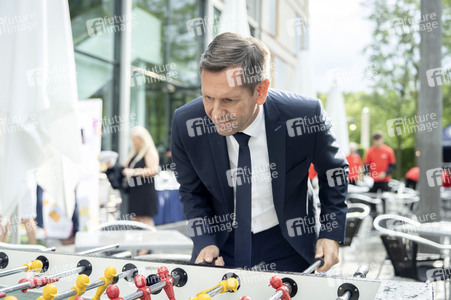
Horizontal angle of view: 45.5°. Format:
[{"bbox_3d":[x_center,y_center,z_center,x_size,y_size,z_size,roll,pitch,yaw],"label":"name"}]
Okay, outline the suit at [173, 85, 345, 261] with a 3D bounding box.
[{"bbox_3d":[0.150,0.508,1.790,0.600,1.380,0.620,0,-2,16],"label":"suit"}]

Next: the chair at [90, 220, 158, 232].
[{"bbox_3d":[-0.790,0.938,4.200,0.560,0.760,0.570,1,-2,-12],"label":"chair"}]

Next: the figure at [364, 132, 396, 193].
[{"bbox_3d":[2.480,0.619,8.600,0.530,1.770,0.380,1,-2,5],"label":"figure"}]

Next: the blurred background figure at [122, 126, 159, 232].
[{"bbox_3d":[-1.130,0.545,7.150,0.450,1.720,0.450,2,-2,-21],"label":"blurred background figure"}]

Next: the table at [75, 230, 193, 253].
[{"bbox_3d":[-0.610,0.934,3.500,0.700,0.730,0.700,1,-2,-13],"label":"table"}]

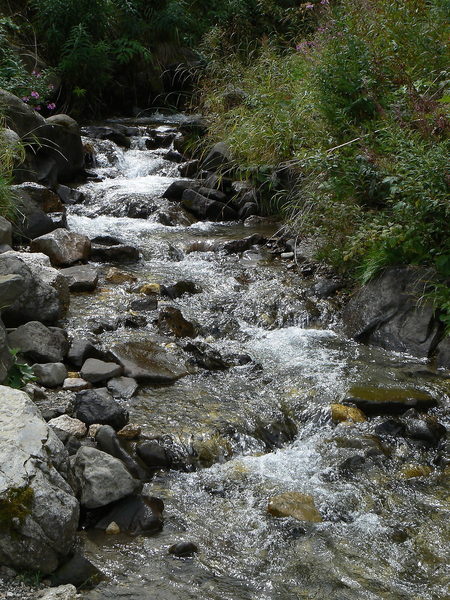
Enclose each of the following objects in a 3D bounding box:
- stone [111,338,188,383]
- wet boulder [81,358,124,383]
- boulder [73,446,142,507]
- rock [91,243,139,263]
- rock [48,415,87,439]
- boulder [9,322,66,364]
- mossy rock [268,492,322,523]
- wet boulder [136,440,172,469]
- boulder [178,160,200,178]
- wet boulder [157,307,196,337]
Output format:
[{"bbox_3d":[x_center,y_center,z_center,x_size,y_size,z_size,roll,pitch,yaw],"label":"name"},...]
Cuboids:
[{"bbox_3d":[-0.386,0.305,6.000,0.350,0.151,0.280,-3,13,-15],"label":"stone"},{"bbox_3d":[-0.728,0.422,6.950,0.248,0.140,0.200,0,12,0],"label":"wet boulder"},{"bbox_3d":[-0.469,0.706,4.700,0.248,0.205,0.211,0,12,0],"label":"boulder"},{"bbox_3d":[-0.803,-0.339,8.600,0.350,0.140,0.250,0,12,0],"label":"rock"},{"bbox_3d":[-0.722,0.584,5.400,0.175,0.100,0.140,0,12,0],"label":"rock"},{"bbox_3d":[-1.029,0.232,6.500,0.340,0.210,0.270,0,12,0],"label":"boulder"},{"bbox_3d":[0.282,0.845,4.752,0.209,0.100,0.146,0,12,0],"label":"mossy rock"},{"bbox_3d":[-0.305,0.669,5.100,0.160,0.120,0.140,0,12,0],"label":"wet boulder"},{"bbox_3d":[-0.355,-1.302,11.800,0.230,0.180,0.200,0,12,0],"label":"boulder"},{"bbox_3d":[-0.258,0.129,6.302,0.206,0.173,0.165,0,12,0],"label":"wet boulder"}]

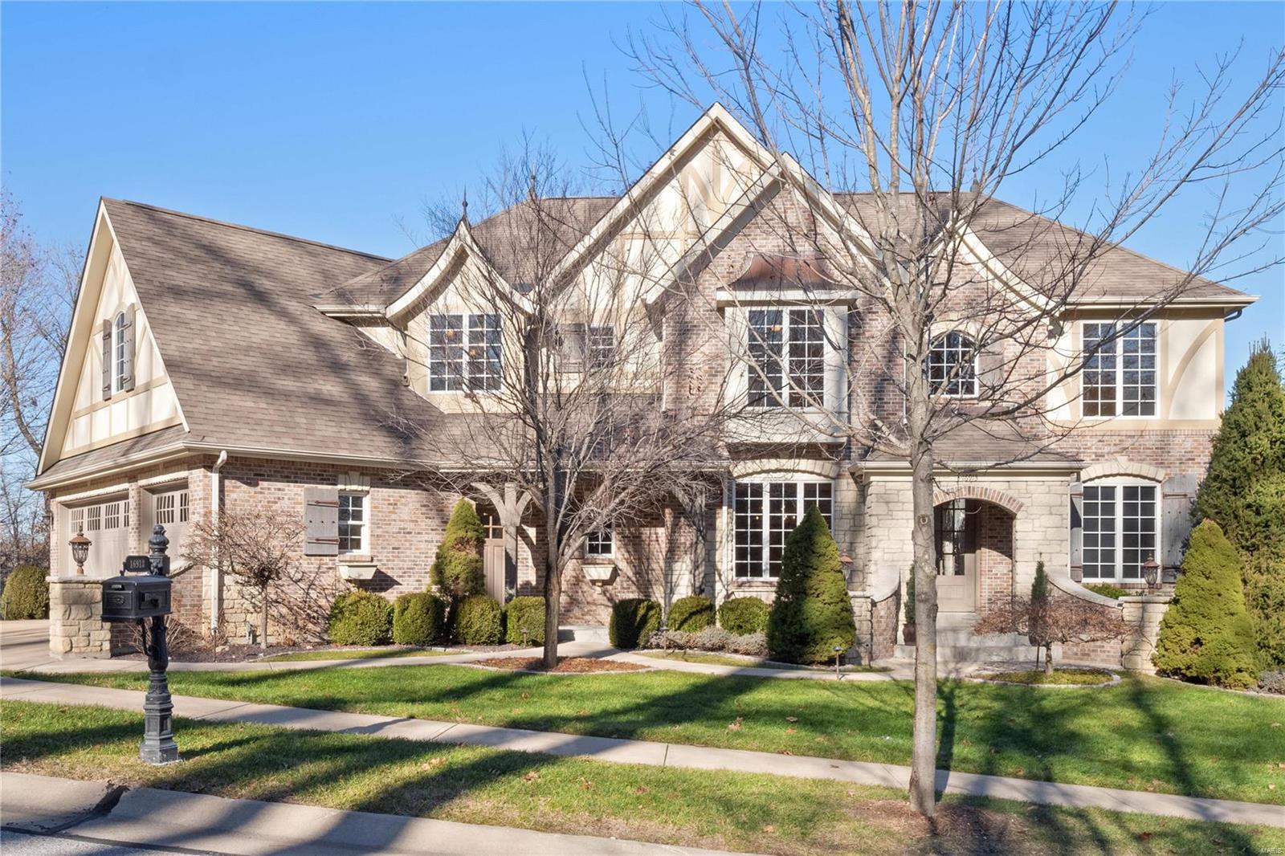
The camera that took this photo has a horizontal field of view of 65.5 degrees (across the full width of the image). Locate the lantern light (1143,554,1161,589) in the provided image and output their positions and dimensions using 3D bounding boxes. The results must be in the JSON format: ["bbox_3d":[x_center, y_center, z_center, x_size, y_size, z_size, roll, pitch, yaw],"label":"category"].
[{"bbox_3d":[8.363,2.372,16.400,0.300,0.610,0.300,0,-2,0],"label":"lantern light"}]

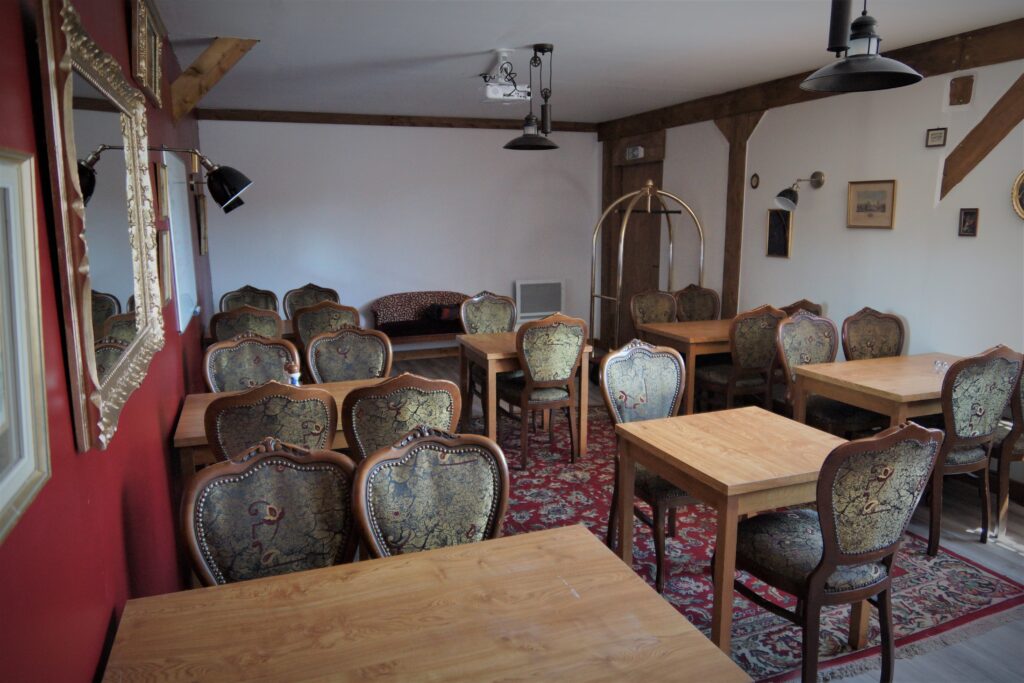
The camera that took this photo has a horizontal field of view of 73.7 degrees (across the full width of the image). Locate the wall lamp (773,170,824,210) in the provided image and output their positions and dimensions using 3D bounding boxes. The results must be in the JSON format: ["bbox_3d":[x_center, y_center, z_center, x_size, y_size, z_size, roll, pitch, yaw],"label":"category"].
[{"bbox_3d":[2.096,-1.103,4.978,0.300,0.270,0.140,-4,11,-21],"label":"wall lamp"}]

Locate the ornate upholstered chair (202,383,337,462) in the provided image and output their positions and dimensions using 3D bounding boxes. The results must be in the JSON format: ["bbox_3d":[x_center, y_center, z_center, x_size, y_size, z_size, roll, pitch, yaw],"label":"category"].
[{"bbox_3d":[-0.953,0.591,2.861,0.490,1.000,0.590,-3,11,-16],"label":"ornate upholstered chair"}]

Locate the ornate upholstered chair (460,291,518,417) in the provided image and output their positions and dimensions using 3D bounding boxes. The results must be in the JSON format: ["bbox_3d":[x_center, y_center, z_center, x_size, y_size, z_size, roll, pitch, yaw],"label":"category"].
[{"bbox_3d":[-0.103,0.149,5.165,0.490,1.000,0.575,-5,11,-20],"label":"ornate upholstered chair"}]

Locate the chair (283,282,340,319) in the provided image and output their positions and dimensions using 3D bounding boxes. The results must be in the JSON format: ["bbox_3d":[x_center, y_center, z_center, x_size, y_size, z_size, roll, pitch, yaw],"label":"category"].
[{"bbox_3d":[-1.704,0.018,5.960,0.490,1.000,0.590,-4,11,-21],"label":"chair"}]

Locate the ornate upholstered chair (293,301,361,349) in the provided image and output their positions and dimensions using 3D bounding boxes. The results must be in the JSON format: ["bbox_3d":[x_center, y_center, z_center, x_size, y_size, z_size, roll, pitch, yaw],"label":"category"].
[{"bbox_3d":[-1.376,0.175,5.072,0.490,1.000,0.560,-4,11,-21],"label":"ornate upholstered chair"}]

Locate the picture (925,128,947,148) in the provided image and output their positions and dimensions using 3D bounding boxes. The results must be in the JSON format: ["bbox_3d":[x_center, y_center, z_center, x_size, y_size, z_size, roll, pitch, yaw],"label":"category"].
[{"bbox_3d":[2.547,-1.224,4.105,0.018,0.117,0.132,-4,11,-21],"label":"picture"}]

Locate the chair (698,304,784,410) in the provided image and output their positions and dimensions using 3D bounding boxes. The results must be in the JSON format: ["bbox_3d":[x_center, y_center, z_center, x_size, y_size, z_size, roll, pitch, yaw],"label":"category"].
[{"bbox_3d":[1.598,0.211,4.838,0.490,1.000,0.560,-6,12,-28],"label":"chair"}]

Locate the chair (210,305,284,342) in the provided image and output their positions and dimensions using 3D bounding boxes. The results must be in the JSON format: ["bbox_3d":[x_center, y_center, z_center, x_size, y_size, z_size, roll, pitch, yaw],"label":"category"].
[{"bbox_3d":[-1.898,0.193,5.028,0.490,1.000,0.590,-3,11,-16],"label":"chair"}]

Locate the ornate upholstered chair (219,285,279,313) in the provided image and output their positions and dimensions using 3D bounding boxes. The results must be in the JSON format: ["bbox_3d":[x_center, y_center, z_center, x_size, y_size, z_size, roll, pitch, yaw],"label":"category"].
[{"bbox_3d":[-2.183,0.051,5.764,0.490,1.000,0.575,-5,11,-20],"label":"ornate upholstered chair"}]

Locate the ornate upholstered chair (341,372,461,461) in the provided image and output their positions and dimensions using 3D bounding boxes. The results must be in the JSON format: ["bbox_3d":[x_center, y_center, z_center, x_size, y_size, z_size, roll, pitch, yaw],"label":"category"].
[{"bbox_3d":[-0.500,0.564,2.996,0.490,1.000,0.575,-5,11,-20],"label":"ornate upholstered chair"}]

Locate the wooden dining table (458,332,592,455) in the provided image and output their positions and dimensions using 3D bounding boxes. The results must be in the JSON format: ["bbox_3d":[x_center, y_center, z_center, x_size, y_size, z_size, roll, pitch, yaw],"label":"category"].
[{"bbox_3d":[0.066,0.365,4.680,0.710,0.755,0.710,-5,11,-20],"label":"wooden dining table"}]

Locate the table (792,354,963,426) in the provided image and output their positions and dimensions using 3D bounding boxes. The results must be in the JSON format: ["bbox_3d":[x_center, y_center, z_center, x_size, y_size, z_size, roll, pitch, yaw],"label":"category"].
[{"bbox_3d":[2.219,0.531,3.767,1.110,0.750,0.690,-4,11,-21],"label":"table"}]

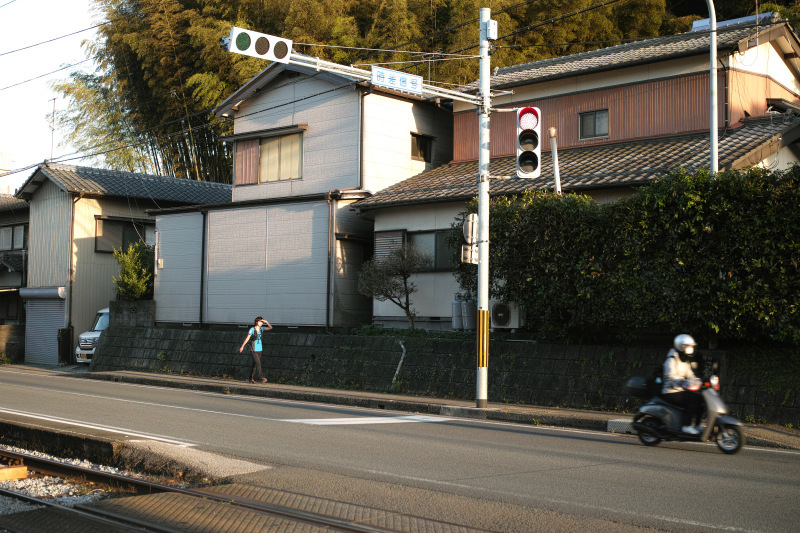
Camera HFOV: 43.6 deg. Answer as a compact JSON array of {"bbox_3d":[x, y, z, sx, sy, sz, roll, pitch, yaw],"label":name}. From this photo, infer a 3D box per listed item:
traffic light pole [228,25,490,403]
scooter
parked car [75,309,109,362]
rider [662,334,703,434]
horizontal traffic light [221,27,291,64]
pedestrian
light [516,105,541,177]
[{"bbox_3d":[-0.373,-1.162,16.514,5.550,7.150,0.600,3,-4,-40],"label":"traffic light pole"},{"bbox_3d":[4.062,2.095,14.200,1.800,1.070,0.680,-2,-4,42],"label":"scooter"},{"bbox_3d":[-8.645,2.324,32.760,1.475,1.790,3.400,-2,-4,44],"label":"parked car"},{"bbox_3d":[3.999,1.670,14.150,0.680,1.380,0.520,-2,-4,42],"label":"rider"},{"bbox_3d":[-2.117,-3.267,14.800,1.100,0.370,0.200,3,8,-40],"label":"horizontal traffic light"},{"bbox_3d":[-3.459,2.020,24.100,0.620,1.620,0.550,4,-4,-41],"label":"pedestrian"},{"bbox_3d":[2.274,-2.180,17.650,0.430,1.250,0.360,0,-3,9],"label":"light"}]

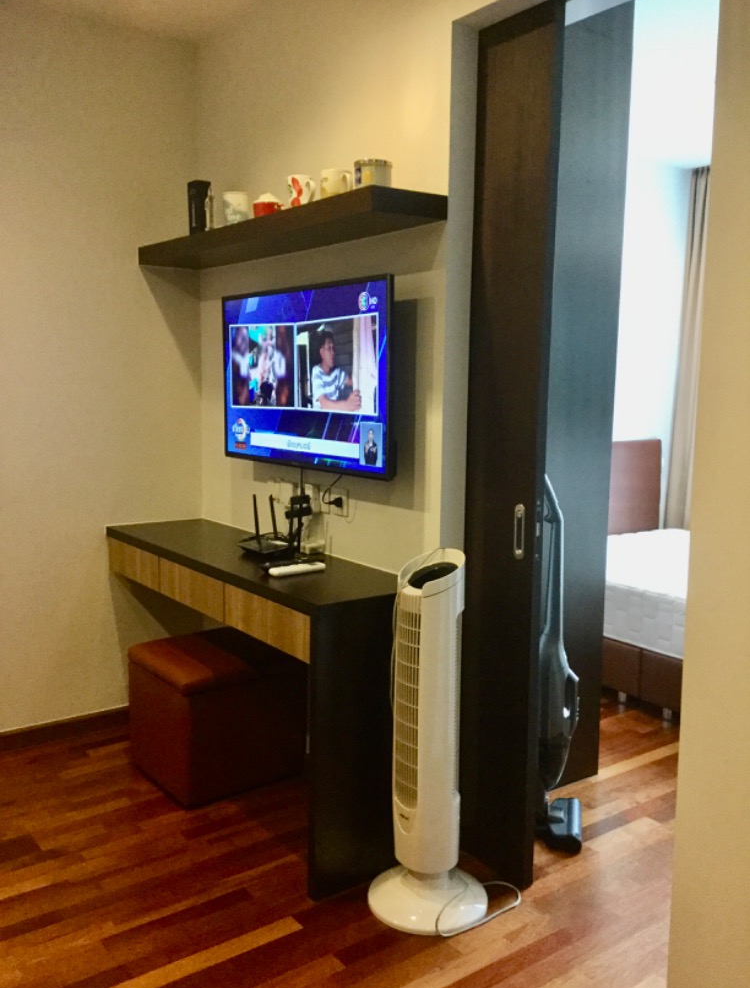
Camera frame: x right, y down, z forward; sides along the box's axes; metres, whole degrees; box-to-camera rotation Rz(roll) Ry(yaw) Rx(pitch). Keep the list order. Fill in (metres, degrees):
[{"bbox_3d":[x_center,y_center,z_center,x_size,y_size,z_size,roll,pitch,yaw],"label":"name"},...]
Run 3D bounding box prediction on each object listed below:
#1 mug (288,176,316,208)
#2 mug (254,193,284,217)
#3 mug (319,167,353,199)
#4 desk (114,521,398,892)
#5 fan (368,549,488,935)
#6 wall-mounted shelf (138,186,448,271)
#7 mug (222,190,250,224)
[{"bbox_3d":[-0.212,-0.862,2.610,0.080,0.102,0.109,-4,9,-37],"label":"mug"},{"bbox_3d":[-0.338,-0.888,2.802,0.078,0.103,0.102,-4,9,-37],"label":"mug"},{"bbox_3d":[-0.107,-0.847,2.516,0.086,0.098,0.114,-4,9,-37],"label":"mug"},{"bbox_3d":[-0.419,0.575,2.943,0.391,0.780,1.442,-4,9,-37],"label":"desk"},{"bbox_3d":[0.143,0.598,2.254,0.312,0.919,0.312,-5,9,-39],"label":"fan"},{"bbox_3d":[-0.342,-0.808,2.818,0.246,0.059,1.437,-4,9,-37],"label":"wall-mounted shelf"},{"bbox_3d":[-0.455,-0.910,2.929,0.087,0.112,0.099,-4,9,-37],"label":"mug"}]

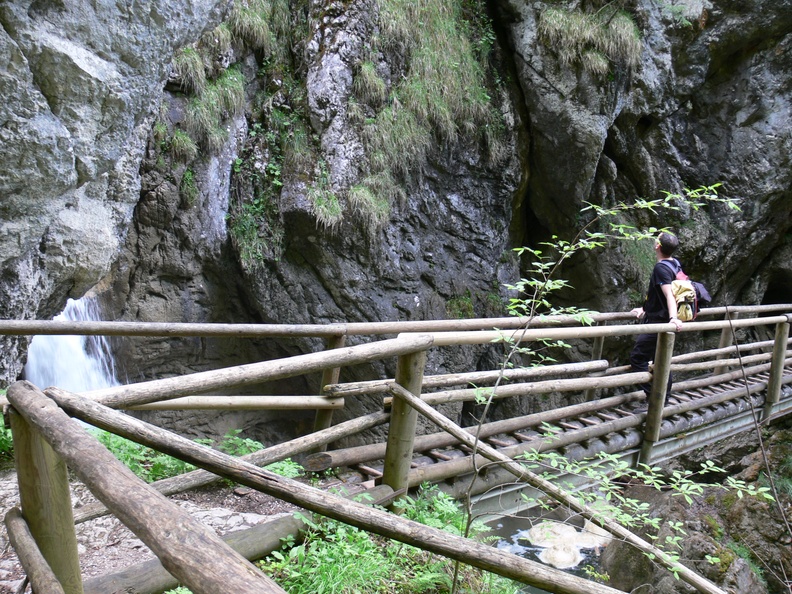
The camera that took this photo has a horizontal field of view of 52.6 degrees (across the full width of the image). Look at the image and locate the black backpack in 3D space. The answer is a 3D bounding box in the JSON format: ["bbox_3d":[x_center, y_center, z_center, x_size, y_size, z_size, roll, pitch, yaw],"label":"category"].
[{"bbox_3d":[2.848,-0.064,7.850,0.360,0.540,0.340,6,5,37],"label":"black backpack"}]

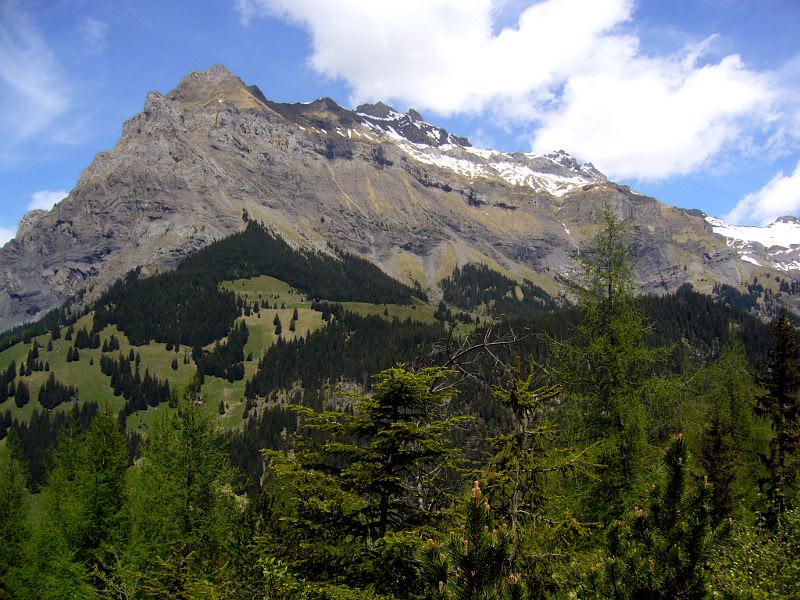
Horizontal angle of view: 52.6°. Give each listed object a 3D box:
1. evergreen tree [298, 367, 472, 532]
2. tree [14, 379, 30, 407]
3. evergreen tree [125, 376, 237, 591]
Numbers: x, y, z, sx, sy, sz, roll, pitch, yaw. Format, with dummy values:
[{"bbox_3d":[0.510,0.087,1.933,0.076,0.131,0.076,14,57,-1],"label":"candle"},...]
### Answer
[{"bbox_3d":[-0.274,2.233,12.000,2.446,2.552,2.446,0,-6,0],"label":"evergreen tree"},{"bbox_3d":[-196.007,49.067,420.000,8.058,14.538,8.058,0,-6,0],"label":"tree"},{"bbox_3d":[-5.673,4.764,21.000,2.871,5.452,2.871,0,-6,0],"label":"evergreen tree"}]

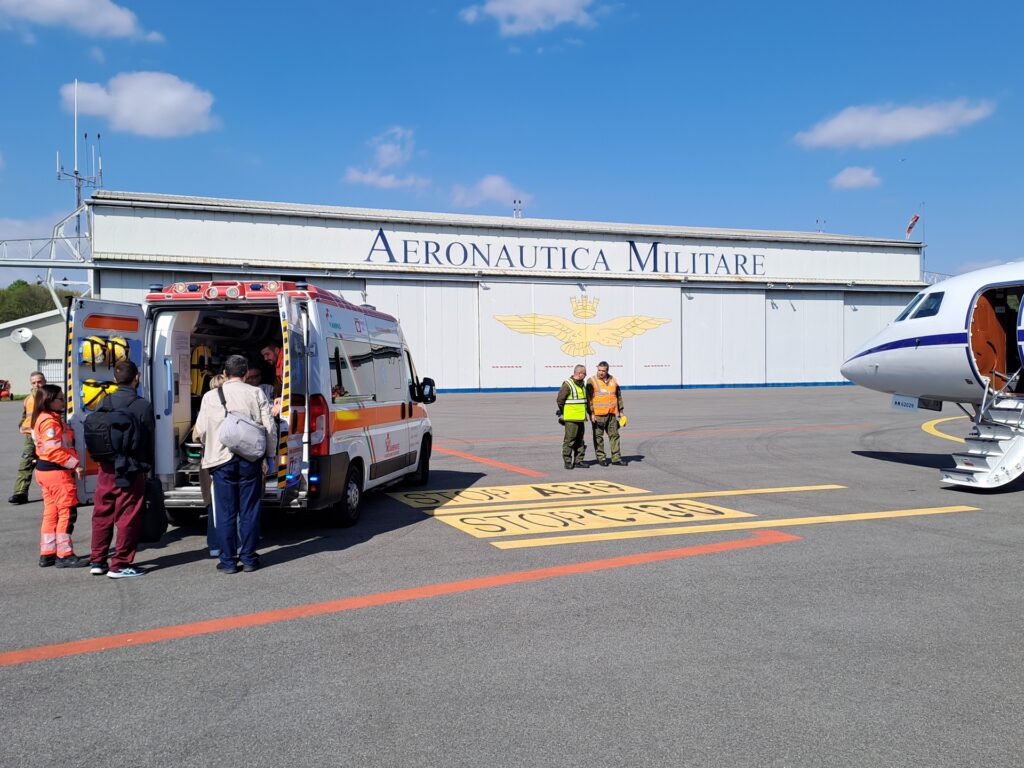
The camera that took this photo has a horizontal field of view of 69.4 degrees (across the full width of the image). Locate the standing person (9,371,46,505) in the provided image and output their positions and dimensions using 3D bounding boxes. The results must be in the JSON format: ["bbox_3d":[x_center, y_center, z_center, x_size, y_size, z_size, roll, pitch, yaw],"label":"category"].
[{"bbox_3d":[-6.362,0.692,9.750,0.500,1.714,0.400,0,1,9],"label":"standing person"}]

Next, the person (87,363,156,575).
[{"bbox_3d":[-3.248,0.694,6.150,0.520,1.763,0.460,0,1,13],"label":"person"}]

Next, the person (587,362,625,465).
[{"bbox_3d":[1.612,0.504,12.750,0.620,1.784,0.380,-1,1,0],"label":"person"}]

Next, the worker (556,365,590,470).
[{"bbox_3d":[1.048,0.549,12.600,0.400,1.746,0.540,0,1,41],"label":"worker"}]

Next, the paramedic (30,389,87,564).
[{"bbox_3d":[-3.947,0.798,6.450,0.440,1.570,0.480,-1,1,-28],"label":"paramedic"}]

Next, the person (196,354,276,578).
[{"bbox_3d":[-2.300,0.657,6.150,0.620,1.788,0.420,-1,1,-12],"label":"person"}]

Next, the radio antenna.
[{"bbox_3d":[-26.841,-14.152,46.000,2.600,9.520,2.100,-1,1,-19],"label":"radio antenna"}]

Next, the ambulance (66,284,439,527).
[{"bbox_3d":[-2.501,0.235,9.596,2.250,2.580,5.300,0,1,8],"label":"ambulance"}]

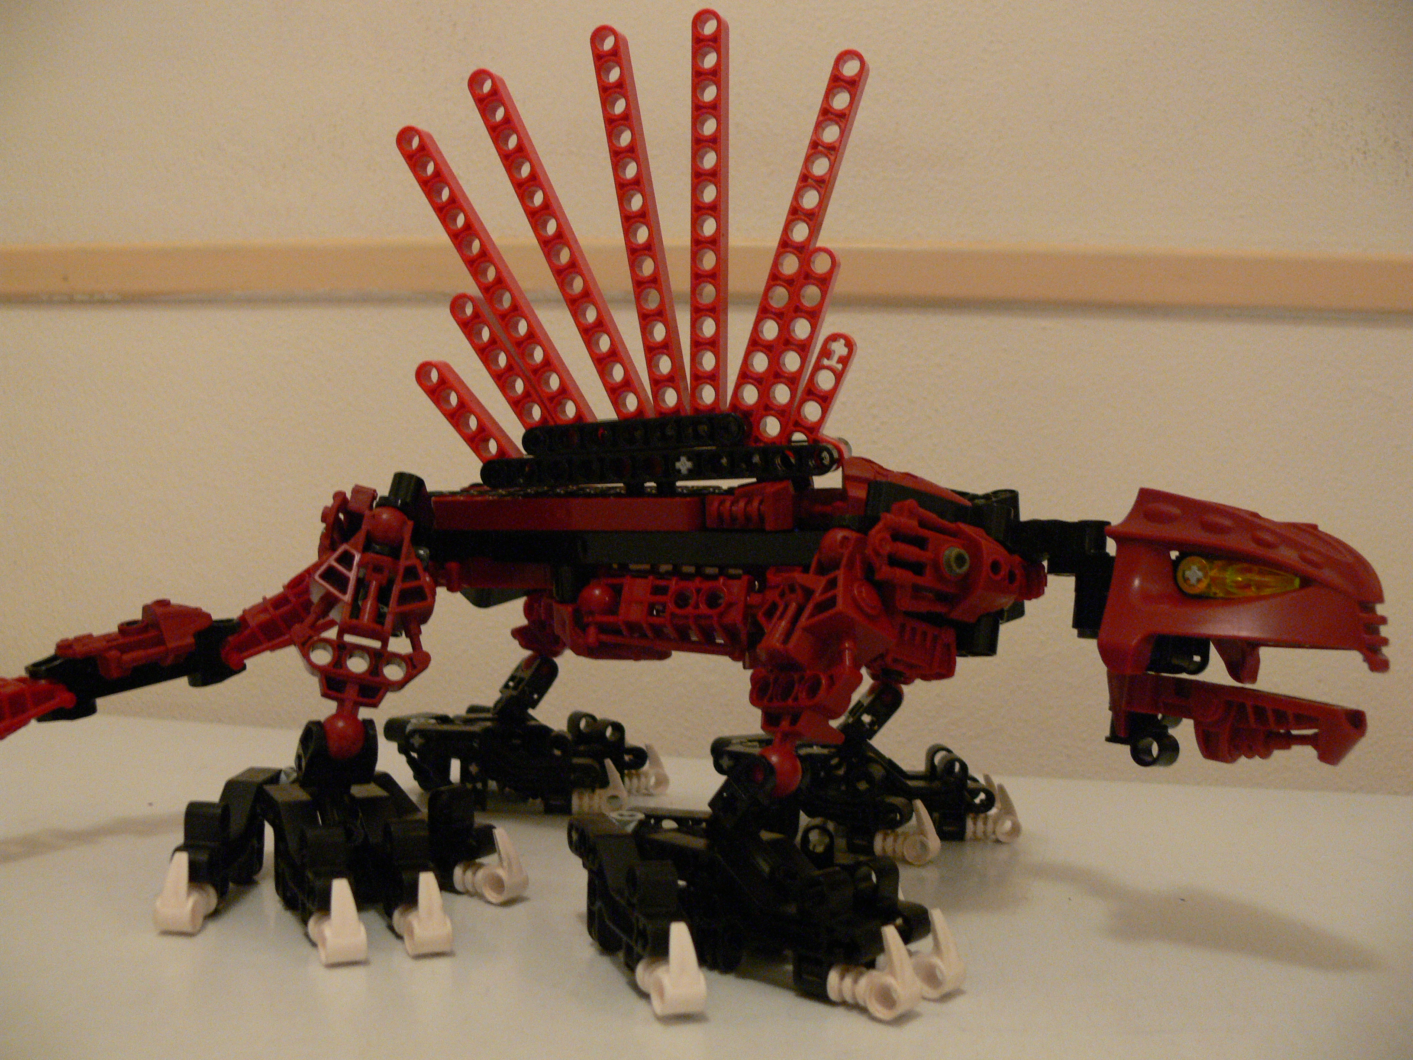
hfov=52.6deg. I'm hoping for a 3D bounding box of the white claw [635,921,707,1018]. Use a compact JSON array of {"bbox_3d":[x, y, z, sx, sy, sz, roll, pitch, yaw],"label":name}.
[{"bbox_3d":[-0.006,0.077,0.255,0.008,0.015,0.015,2,0,-19],"label":"white claw"}]

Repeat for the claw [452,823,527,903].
[{"bbox_3d":[-0.048,0.076,0.323,0.015,0.015,0.008,2,0,23],"label":"claw"}]

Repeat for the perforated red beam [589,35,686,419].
[{"bbox_3d":[-0.015,-0.071,0.347,0.008,0.104,0.008,-11,-3,13],"label":"perforated red beam"}]

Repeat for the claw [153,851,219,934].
[{"bbox_3d":[-0.106,0.073,0.292,0.008,0.016,0.016,2,1,2],"label":"claw"}]

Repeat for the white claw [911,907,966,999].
[{"bbox_3d":[0.041,0.080,0.272,0.016,0.016,0.008,3,1,16],"label":"white claw"}]

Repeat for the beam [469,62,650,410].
[{"bbox_3d":[-0.035,-0.067,0.352,0.008,0.104,0.008,-26,-6,12],"label":"beam"}]

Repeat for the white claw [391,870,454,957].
[{"bbox_3d":[-0.056,0.075,0.283,0.008,0.015,0.015,2,0,-29],"label":"white claw"}]

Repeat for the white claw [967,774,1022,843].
[{"bbox_3d":[0.081,0.079,0.403,0.016,0.016,0.008,2,1,10],"label":"white claw"}]

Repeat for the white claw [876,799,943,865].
[{"bbox_3d":[0.053,0.079,0.375,0.016,0.016,0.008,3,1,29],"label":"white claw"}]

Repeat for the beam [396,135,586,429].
[{"bbox_3d":[-0.049,-0.057,0.355,0.008,0.104,0.008,-32,-8,11],"label":"beam"}]

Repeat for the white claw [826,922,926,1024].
[{"bbox_3d":[0.031,0.078,0.255,0.015,0.015,0.008,2,0,37],"label":"white claw"}]

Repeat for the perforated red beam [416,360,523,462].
[{"bbox_3d":[-0.059,-0.027,0.363,0.007,0.040,0.008,-41,-8,12],"label":"perforated red beam"}]

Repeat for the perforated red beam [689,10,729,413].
[{"bbox_3d":[0.001,-0.073,0.346,0.007,0.104,0.008,1,2,14],"label":"perforated red beam"}]

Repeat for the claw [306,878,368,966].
[{"bbox_3d":[-0.072,0.075,0.277,0.008,0.016,0.016,2,1,-29],"label":"claw"}]

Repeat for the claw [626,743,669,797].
[{"bbox_3d":[-0.021,0.075,0.447,0.016,0.016,0.008,2,1,-22],"label":"claw"}]

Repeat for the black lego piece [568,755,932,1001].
[{"bbox_3d":[0.010,0.065,0.284,0.063,0.043,0.052,3,1,25],"label":"black lego piece"}]

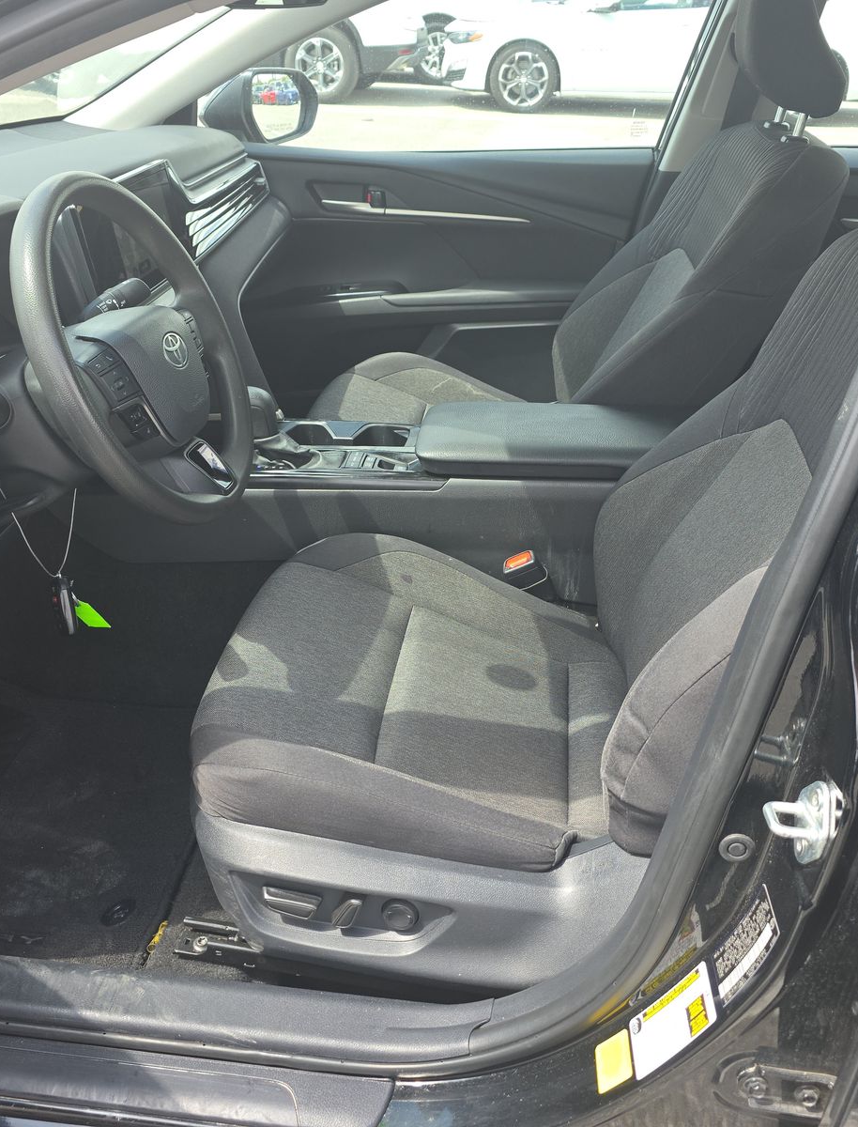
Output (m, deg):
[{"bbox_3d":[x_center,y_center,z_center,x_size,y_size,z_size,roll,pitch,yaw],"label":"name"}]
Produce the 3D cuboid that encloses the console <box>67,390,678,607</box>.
[{"bbox_3d":[-0.058,-0.088,1.502,0.900,0.290,0.250,3,30,6],"label":"console"}]

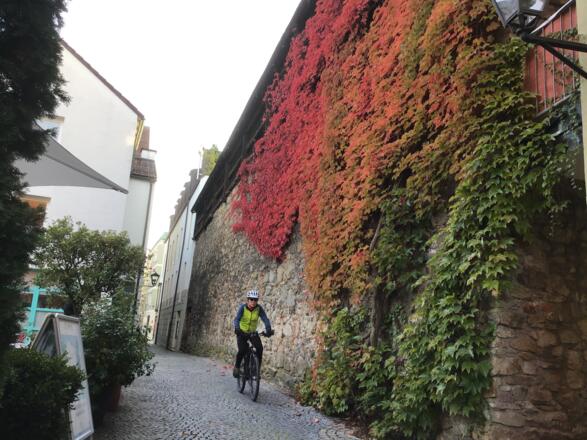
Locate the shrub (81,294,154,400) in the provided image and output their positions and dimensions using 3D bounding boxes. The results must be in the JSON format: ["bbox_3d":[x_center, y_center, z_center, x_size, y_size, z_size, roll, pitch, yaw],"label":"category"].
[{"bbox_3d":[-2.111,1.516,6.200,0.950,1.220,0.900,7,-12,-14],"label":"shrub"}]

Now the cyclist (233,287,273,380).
[{"bbox_3d":[-0.647,1.814,8.400,0.620,1.400,0.850,7,-12,-15],"label":"cyclist"}]

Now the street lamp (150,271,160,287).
[{"bbox_3d":[-6.433,2.750,24.500,0.440,0.700,0.440,7,-13,-16],"label":"street lamp"}]

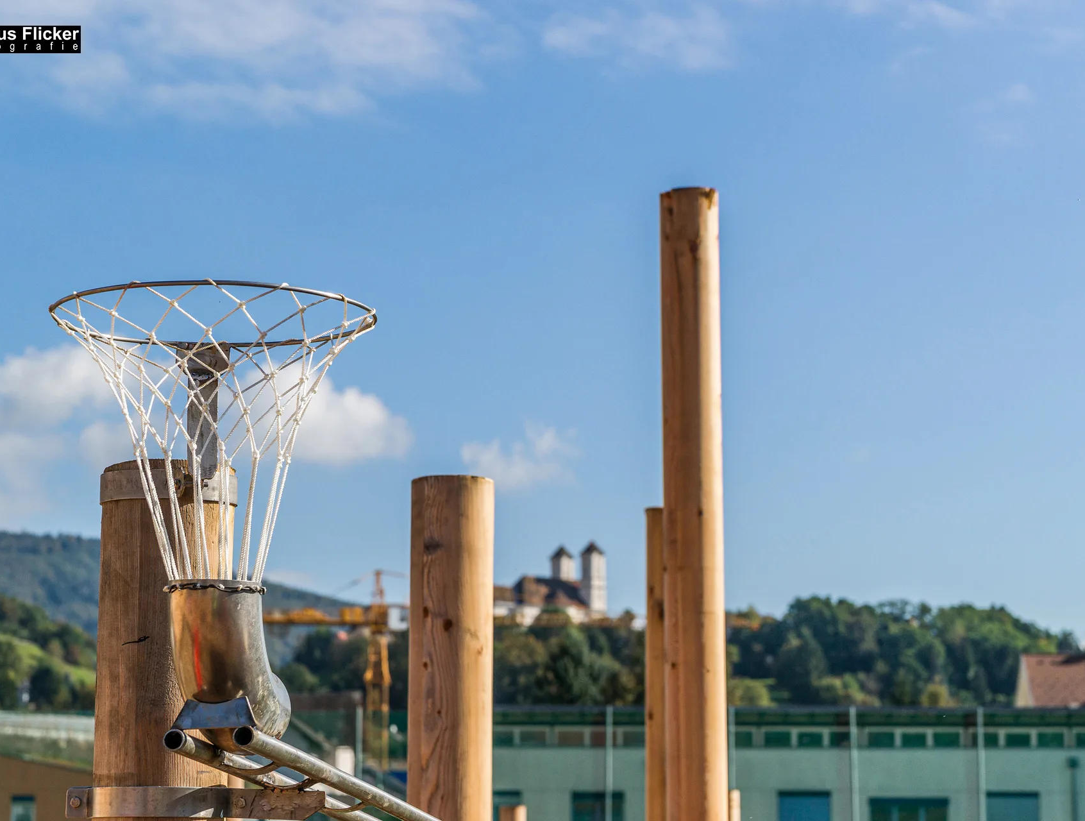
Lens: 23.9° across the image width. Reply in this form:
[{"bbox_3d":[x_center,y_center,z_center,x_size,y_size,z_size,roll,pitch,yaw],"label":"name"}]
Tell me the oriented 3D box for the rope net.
[{"bbox_3d":[-0.484,0.053,3.692,0.470,0.395,0.520,3,-10,-21],"label":"rope net"}]

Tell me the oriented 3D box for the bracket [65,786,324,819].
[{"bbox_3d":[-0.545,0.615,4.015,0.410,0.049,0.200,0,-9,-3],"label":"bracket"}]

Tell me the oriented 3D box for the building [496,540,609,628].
[{"bbox_3d":[1.856,61.454,900.000,36.000,31.000,26.000,6,-11,-34],"label":"building"}]

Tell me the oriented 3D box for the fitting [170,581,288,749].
[{"bbox_3d":[-0.461,0.376,3.703,0.138,0.245,0.195,-4,-10,23],"label":"fitting"}]

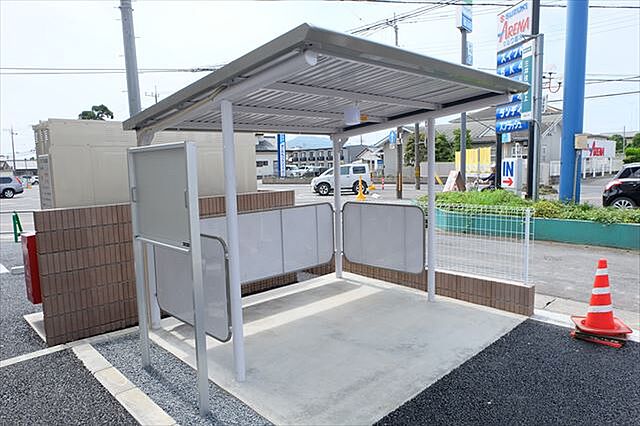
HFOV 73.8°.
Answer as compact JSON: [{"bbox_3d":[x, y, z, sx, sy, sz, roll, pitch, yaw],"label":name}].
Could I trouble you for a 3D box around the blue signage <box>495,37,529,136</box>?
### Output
[{"bbox_3d":[6.094,-3.898,13.245,0.250,2.723,1.625,-3,6,-11],"label":"blue signage"}]

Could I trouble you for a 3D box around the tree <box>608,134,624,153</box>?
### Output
[{"bbox_3d":[33.377,-6.685,48.000,2.000,4.500,2.000,2,7,30],"label":"tree"}]

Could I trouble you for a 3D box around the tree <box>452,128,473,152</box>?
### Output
[{"bbox_3d":[11.028,-4.370,33.000,1.700,4.300,1.700,0,6,17],"label":"tree"}]

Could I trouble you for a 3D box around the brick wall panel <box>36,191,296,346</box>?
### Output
[{"bbox_3d":[-1.515,0.488,5.165,3.200,1.290,0.120,-7,8,-43],"label":"brick wall panel"}]

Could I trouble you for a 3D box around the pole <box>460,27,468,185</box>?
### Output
[{"bbox_3d":[7.107,-4.752,21.000,0.250,7.900,0.250,0,6,17],"label":"pole"}]

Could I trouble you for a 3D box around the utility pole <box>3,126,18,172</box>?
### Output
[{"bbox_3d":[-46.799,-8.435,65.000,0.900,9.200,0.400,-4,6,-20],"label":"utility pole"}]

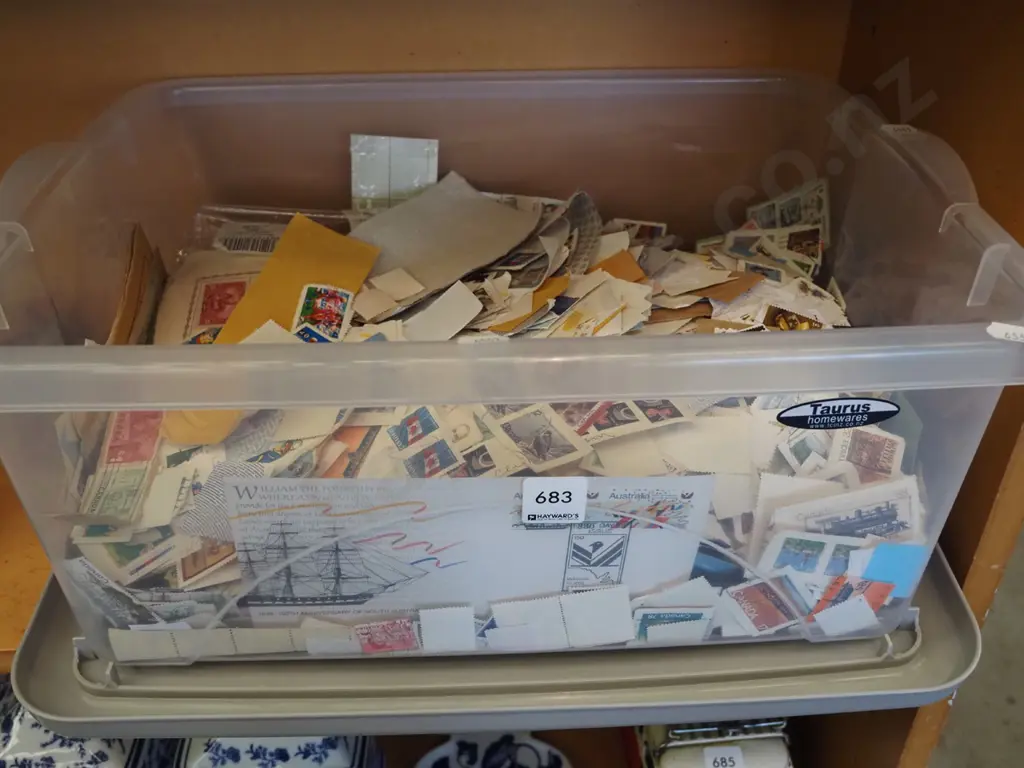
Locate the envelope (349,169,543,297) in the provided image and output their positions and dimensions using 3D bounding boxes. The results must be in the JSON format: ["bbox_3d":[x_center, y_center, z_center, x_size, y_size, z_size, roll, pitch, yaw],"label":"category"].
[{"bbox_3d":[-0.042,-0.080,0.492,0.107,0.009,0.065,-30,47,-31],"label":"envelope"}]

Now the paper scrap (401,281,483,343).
[{"bbox_3d":[-0.030,-0.030,0.420,0.017,0.004,0.034,36,76,9],"label":"paper scrap"}]

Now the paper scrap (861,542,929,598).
[{"bbox_3d":[0.171,0.083,0.423,0.028,0.034,0.002,4,38,-7],"label":"paper scrap"}]

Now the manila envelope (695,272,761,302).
[{"bbox_3d":[0.113,-0.052,0.491,0.019,0.003,0.035,27,44,32],"label":"manila envelope"}]

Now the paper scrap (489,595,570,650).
[{"bbox_3d":[0.008,0.110,0.428,0.030,0.037,0.002,-9,38,3],"label":"paper scrap"}]

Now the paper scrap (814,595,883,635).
[{"bbox_3d":[0.155,0.109,0.438,0.025,0.024,0.002,-27,35,17],"label":"paper scrap"}]

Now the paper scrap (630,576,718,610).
[{"bbox_3d":[0.074,0.098,0.425,0.034,0.021,0.002,-23,36,14],"label":"paper scrap"}]

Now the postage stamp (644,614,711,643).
[{"bbox_3d":[0.076,0.114,0.435,0.029,0.017,0.002,-9,38,4],"label":"postage stamp"}]

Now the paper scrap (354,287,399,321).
[{"bbox_3d":[-0.062,-0.036,0.429,0.016,0.003,0.013,-39,65,-24],"label":"paper scrap"}]

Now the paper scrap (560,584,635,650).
[{"bbox_3d":[0.039,0.106,0.427,0.030,0.037,0.002,-9,38,4],"label":"paper scrap"}]

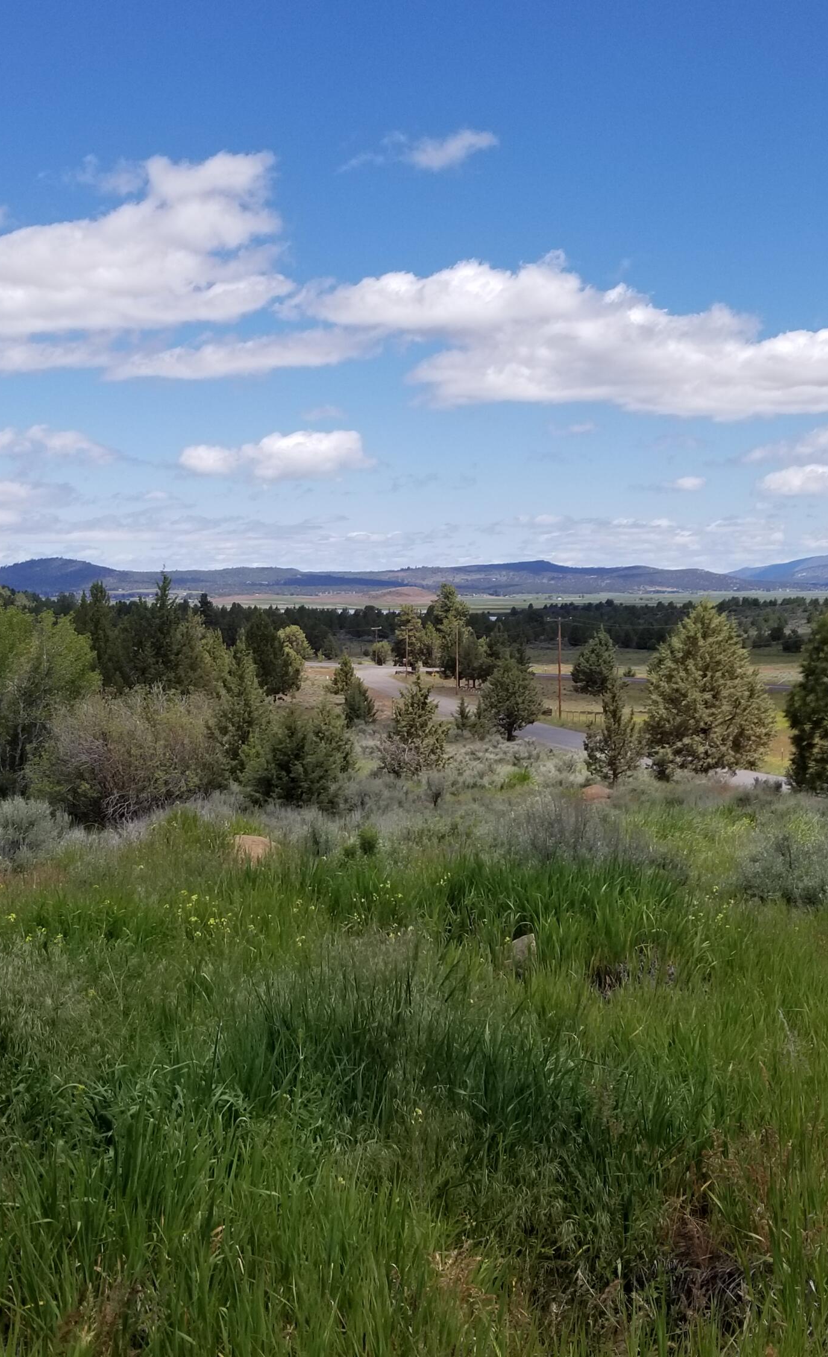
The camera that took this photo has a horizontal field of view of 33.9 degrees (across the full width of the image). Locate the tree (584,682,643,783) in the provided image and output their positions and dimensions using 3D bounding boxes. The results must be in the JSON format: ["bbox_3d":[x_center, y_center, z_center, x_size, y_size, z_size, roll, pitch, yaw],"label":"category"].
[{"bbox_3d":[6.476,1.762,44.000,1.860,3.300,1.860,0,4,0],"label":"tree"}]

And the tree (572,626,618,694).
[{"bbox_3d":[20.556,-2.015,155.000,5.320,7.740,5.320,0,4,0],"label":"tree"}]

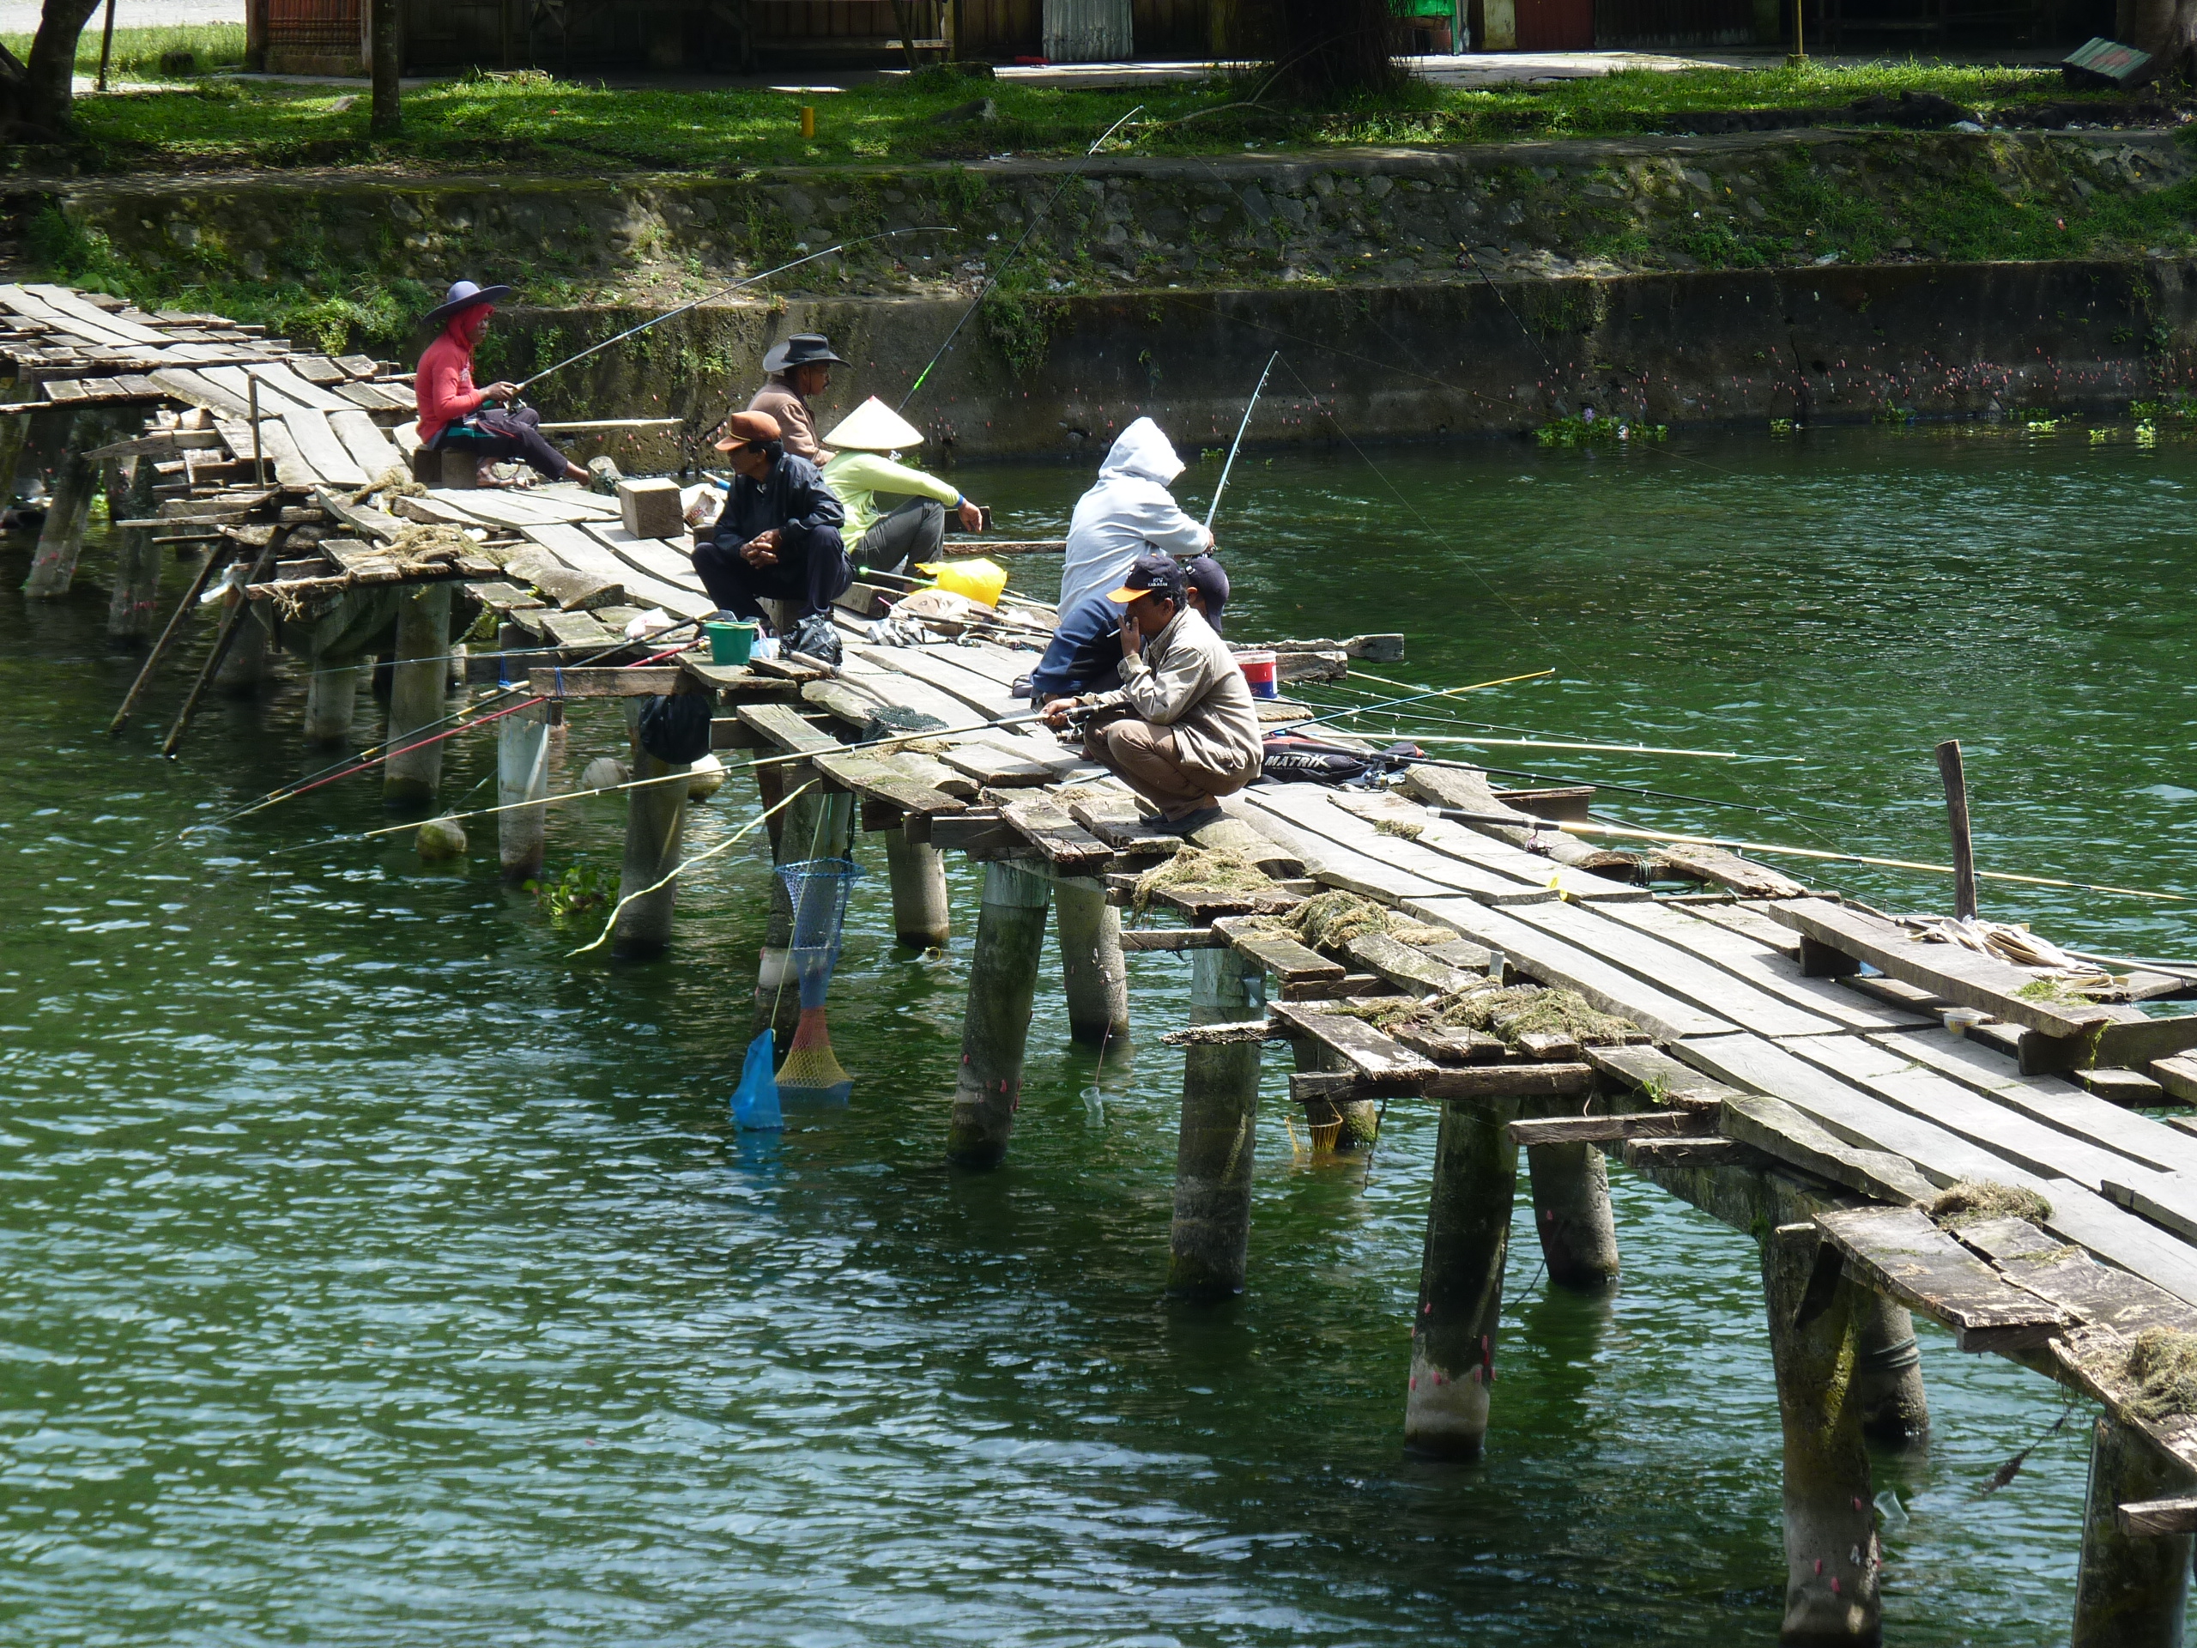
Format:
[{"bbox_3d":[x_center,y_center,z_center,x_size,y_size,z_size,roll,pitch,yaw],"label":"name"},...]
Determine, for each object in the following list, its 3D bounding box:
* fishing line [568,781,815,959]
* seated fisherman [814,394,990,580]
[{"bbox_3d":[-1.435,0.160,45.800,0.870,0.630,0.250,-1,4,-8],"label":"fishing line"},{"bbox_3d":[-0.837,-1.424,55.900,0.740,0.820,0.500,-1,4,-16],"label":"seated fisherman"}]

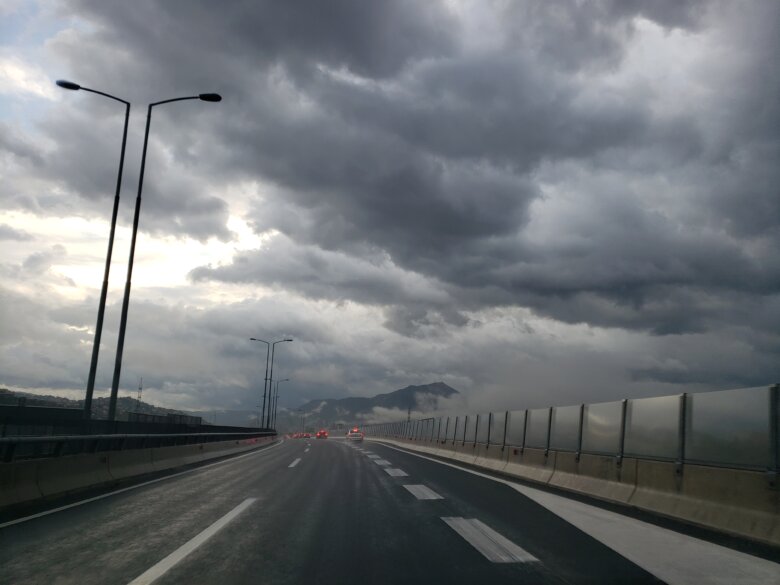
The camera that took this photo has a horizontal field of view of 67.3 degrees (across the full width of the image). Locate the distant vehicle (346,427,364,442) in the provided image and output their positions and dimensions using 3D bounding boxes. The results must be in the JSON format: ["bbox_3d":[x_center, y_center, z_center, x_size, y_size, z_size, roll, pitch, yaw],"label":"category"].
[{"bbox_3d":[-4.127,17.233,70.676,1.820,1.540,4.400,2,-13,-8],"label":"distant vehicle"}]

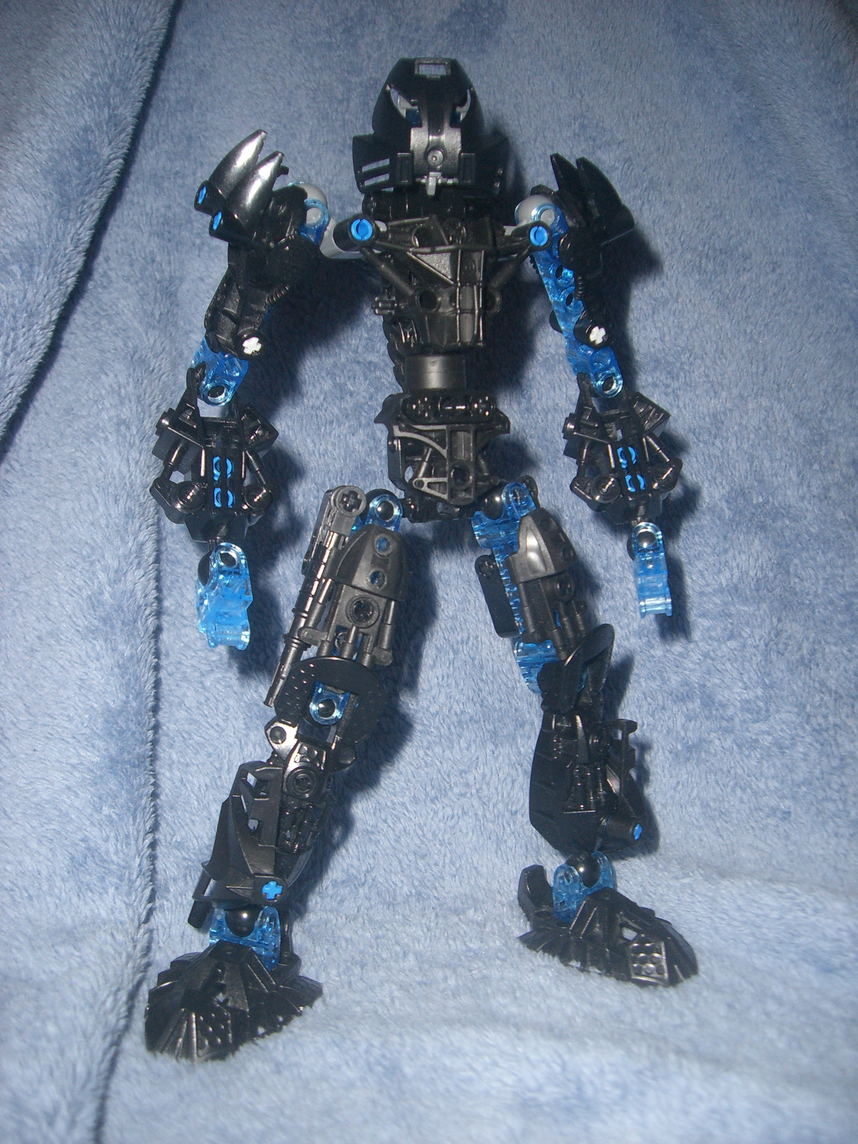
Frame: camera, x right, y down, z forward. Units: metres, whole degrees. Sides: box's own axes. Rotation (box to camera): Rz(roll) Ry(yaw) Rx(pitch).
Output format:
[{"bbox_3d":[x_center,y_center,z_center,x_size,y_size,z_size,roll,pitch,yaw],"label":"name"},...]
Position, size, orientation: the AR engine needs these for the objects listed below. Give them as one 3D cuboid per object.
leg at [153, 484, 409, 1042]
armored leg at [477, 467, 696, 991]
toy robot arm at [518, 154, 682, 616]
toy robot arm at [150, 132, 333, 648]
[{"bbox_3d":[-0.033,0.049,0.317,0.043,0.140,0.055,17,3,11],"label":"leg"},{"bbox_3d":[0.038,0.042,0.332,0.040,0.130,0.053,-12,4,-37],"label":"armored leg"},{"bbox_3d":[0.047,-0.049,0.334,0.035,0.126,0.042,-10,0,-3],"label":"toy robot arm"},{"bbox_3d":[-0.050,-0.047,0.321,0.038,0.130,0.042,9,0,6],"label":"toy robot arm"}]

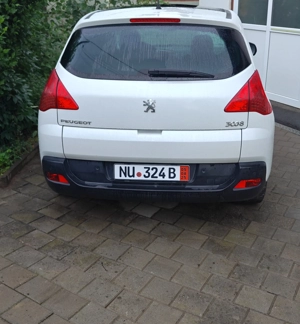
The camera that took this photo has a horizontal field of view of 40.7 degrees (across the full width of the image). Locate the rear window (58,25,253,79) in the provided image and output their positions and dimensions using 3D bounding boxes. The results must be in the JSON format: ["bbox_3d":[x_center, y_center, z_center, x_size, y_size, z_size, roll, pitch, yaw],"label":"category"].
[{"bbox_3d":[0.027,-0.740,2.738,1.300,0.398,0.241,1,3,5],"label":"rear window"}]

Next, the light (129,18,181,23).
[{"bbox_3d":[0.033,-0.961,2.740,0.350,0.030,0.040,1,23,5],"label":"light"}]

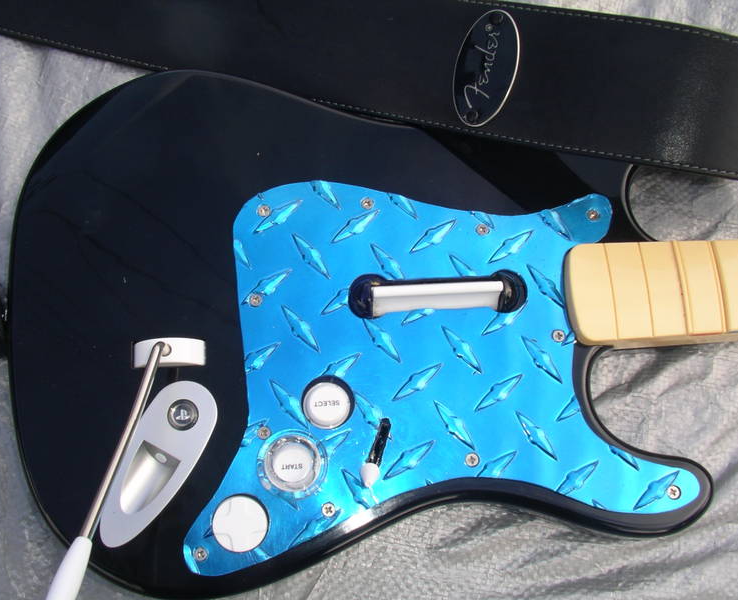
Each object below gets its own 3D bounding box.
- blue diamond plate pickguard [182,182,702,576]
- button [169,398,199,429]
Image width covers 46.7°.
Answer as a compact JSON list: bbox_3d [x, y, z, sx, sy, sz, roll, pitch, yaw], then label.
[{"bbox_3d":[0.027,0.024,0.397,0.231,0.005,0.179,-5,76,-4],"label":"blue diamond plate pickguard"},{"bbox_3d":[-0.083,0.052,0.383,0.014,0.004,0.014,-5,76,-4],"label":"button"}]

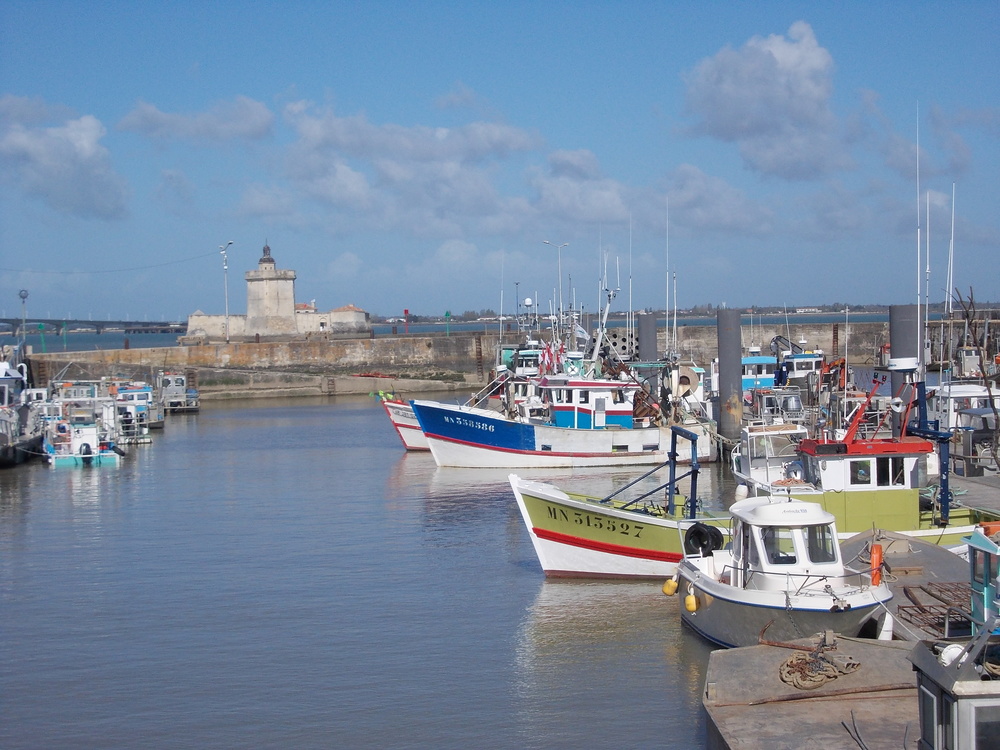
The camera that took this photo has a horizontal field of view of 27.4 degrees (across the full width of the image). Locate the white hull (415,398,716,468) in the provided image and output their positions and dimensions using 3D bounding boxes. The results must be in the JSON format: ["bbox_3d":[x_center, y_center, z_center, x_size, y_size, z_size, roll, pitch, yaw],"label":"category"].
[{"bbox_3d":[2.384,2.027,75.800,11.200,2.550,3.900,-1,2,3],"label":"white hull"}]

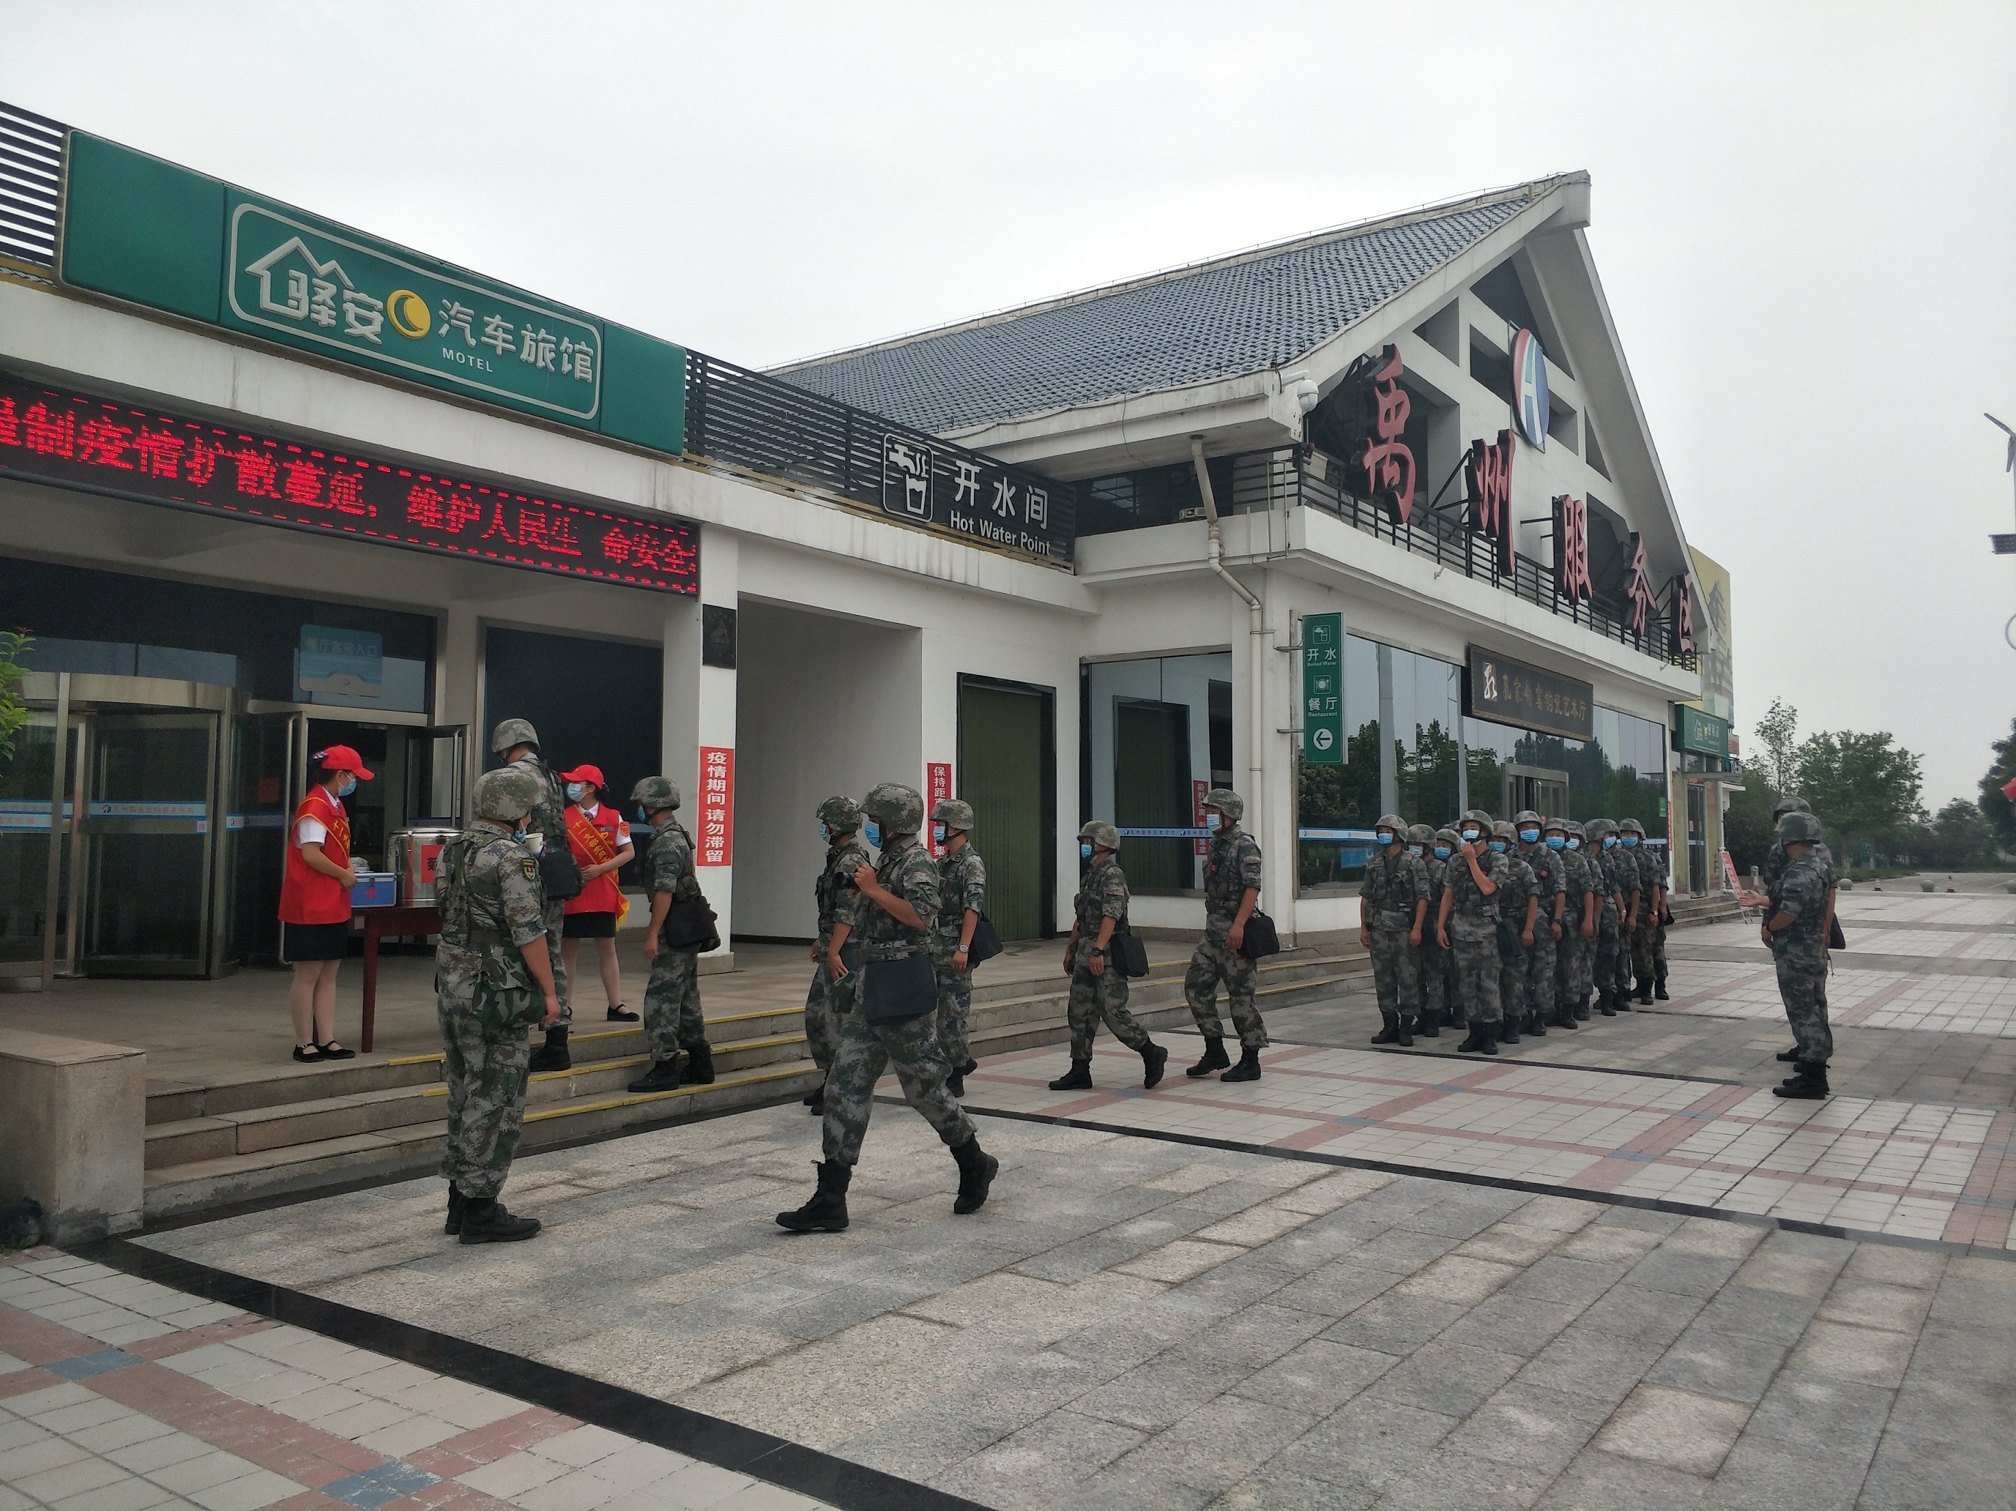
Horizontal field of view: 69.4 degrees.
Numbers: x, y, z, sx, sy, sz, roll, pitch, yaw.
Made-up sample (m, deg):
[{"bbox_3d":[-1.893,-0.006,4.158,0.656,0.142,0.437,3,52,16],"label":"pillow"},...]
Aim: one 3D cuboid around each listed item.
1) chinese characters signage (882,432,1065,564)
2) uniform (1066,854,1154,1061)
[{"bbox_3d":[-0.320,-2.757,15.770,0.070,0.830,3.090,-3,-5,37],"label":"chinese characters signage"},{"bbox_3d":[0.647,1.279,9.270,0.430,1.330,0.440,1,-4,-25],"label":"uniform"}]

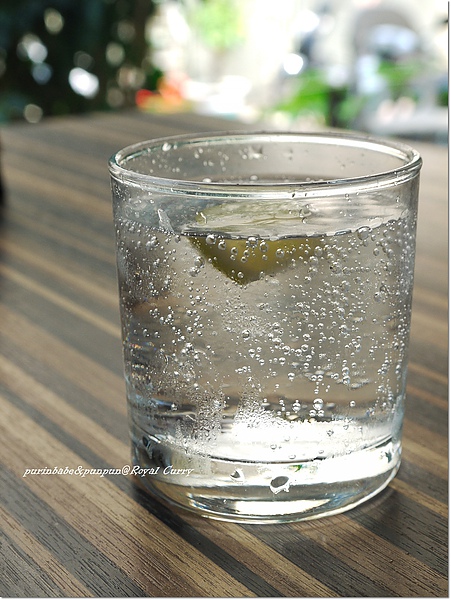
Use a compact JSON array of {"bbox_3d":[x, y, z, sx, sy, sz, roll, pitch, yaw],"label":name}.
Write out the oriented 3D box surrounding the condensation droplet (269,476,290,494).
[{"bbox_3d":[0.014,0.047,0.272,0.006,0.005,0.003,-2,18,-3],"label":"condensation droplet"}]

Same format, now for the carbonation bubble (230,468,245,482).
[{"bbox_3d":[0.003,0.044,0.272,0.004,0.004,0.003,3,19,12],"label":"carbonation bubble"}]

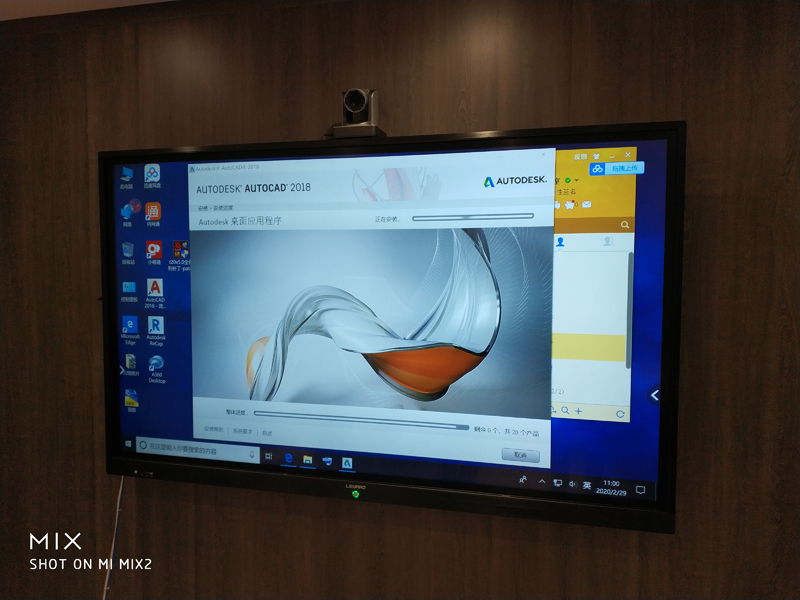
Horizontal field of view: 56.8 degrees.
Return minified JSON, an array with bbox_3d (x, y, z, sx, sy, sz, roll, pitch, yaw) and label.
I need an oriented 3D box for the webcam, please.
[{"bbox_3d":[-0.110,-0.512,2.054,0.127,0.138,0.115,1,4,17],"label":"webcam"}]

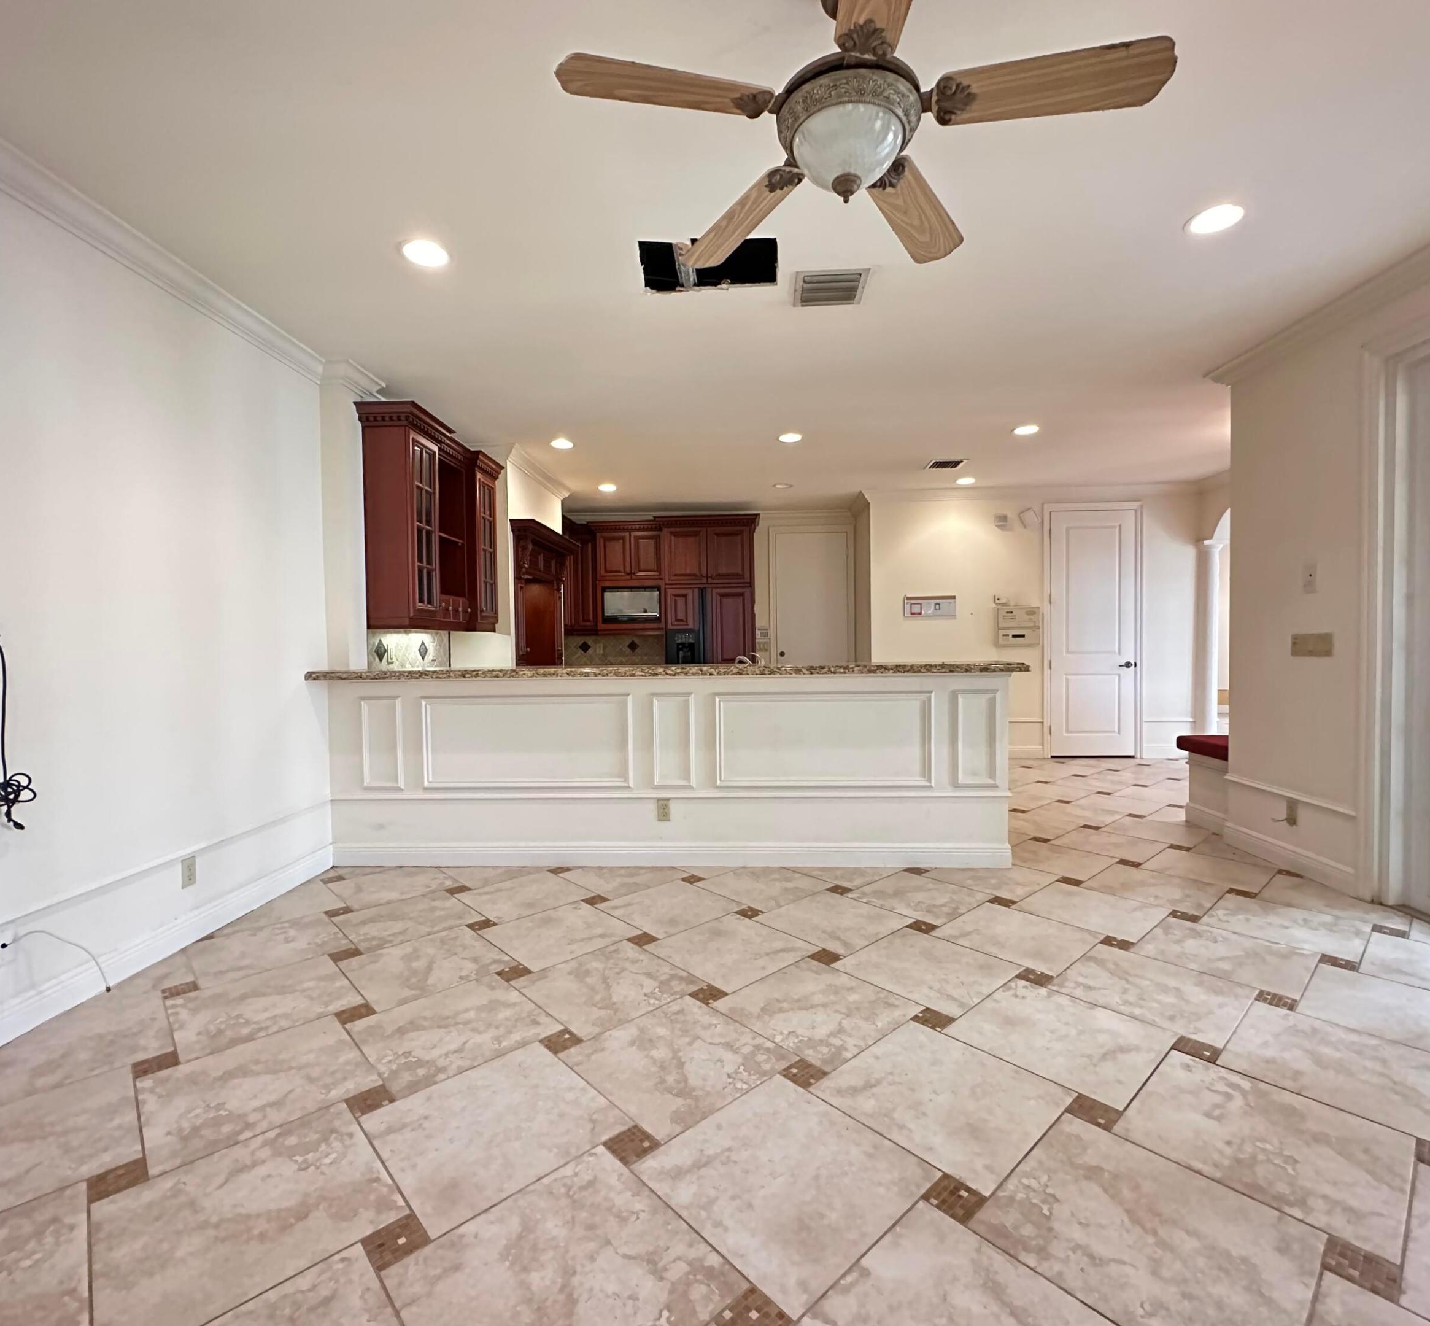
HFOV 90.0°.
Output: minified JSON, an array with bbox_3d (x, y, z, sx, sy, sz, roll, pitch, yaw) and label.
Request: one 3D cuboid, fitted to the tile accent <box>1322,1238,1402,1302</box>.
[{"bbox_3d":[1.248,1.169,1.378,0.102,0.010,0.102,-3,3,-44],"label":"tile accent"}]

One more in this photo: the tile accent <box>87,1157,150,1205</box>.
[{"bbox_3d":[-1.354,1.178,1.625,0.102,0.010,0.102,1,2,45],"label":"tile accent"}]

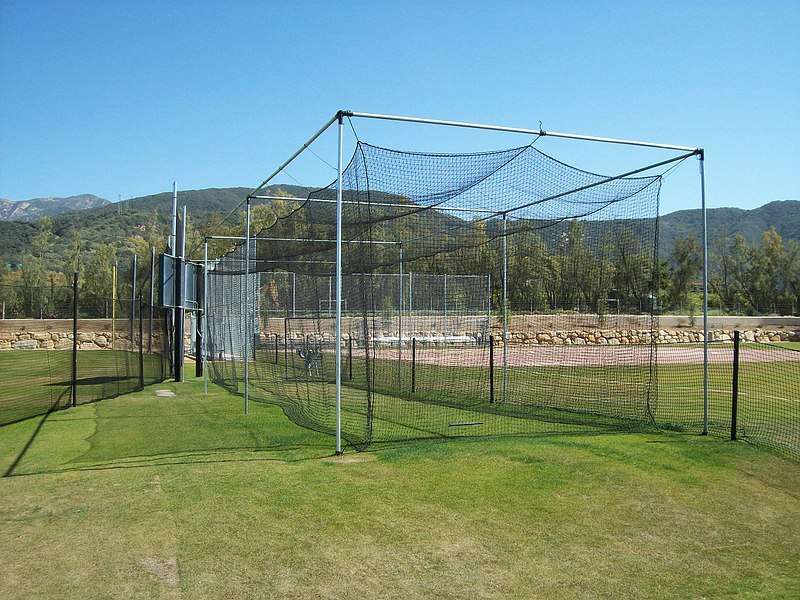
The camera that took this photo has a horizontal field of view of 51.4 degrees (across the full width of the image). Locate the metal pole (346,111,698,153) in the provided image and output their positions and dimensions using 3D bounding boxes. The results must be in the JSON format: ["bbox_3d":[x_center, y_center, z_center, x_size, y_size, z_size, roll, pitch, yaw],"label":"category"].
[{"bbox_3d":[1.663,-1.991,10.032,4.780,0.045,0.045,1,-3,-20],"label":"metal pole"}]

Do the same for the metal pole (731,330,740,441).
[{"bbox_3d":[4.099,1.047,10.175,0.053,1.320,0.053,4,-3,-20],"label":"metal pole"}]

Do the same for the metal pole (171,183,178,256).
[{"bbox_3d":[-8.008,-0.745,29.500,0.150,6.890,0.150,1,-3,-20],"label":"metal pole"}]

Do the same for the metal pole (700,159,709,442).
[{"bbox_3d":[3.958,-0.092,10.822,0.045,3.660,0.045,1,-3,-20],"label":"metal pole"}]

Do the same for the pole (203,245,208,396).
[{"bbox_3d":[-4.561,0.398,19.536,0.045,3.650,0.045,1,-3,-20],"label":"pole"}]

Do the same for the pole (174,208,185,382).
[{"bbox_3d":[-6.776,-0.151,25.715,0.240,5.380,0.240,1,-3,-20],"label":"pole"}]

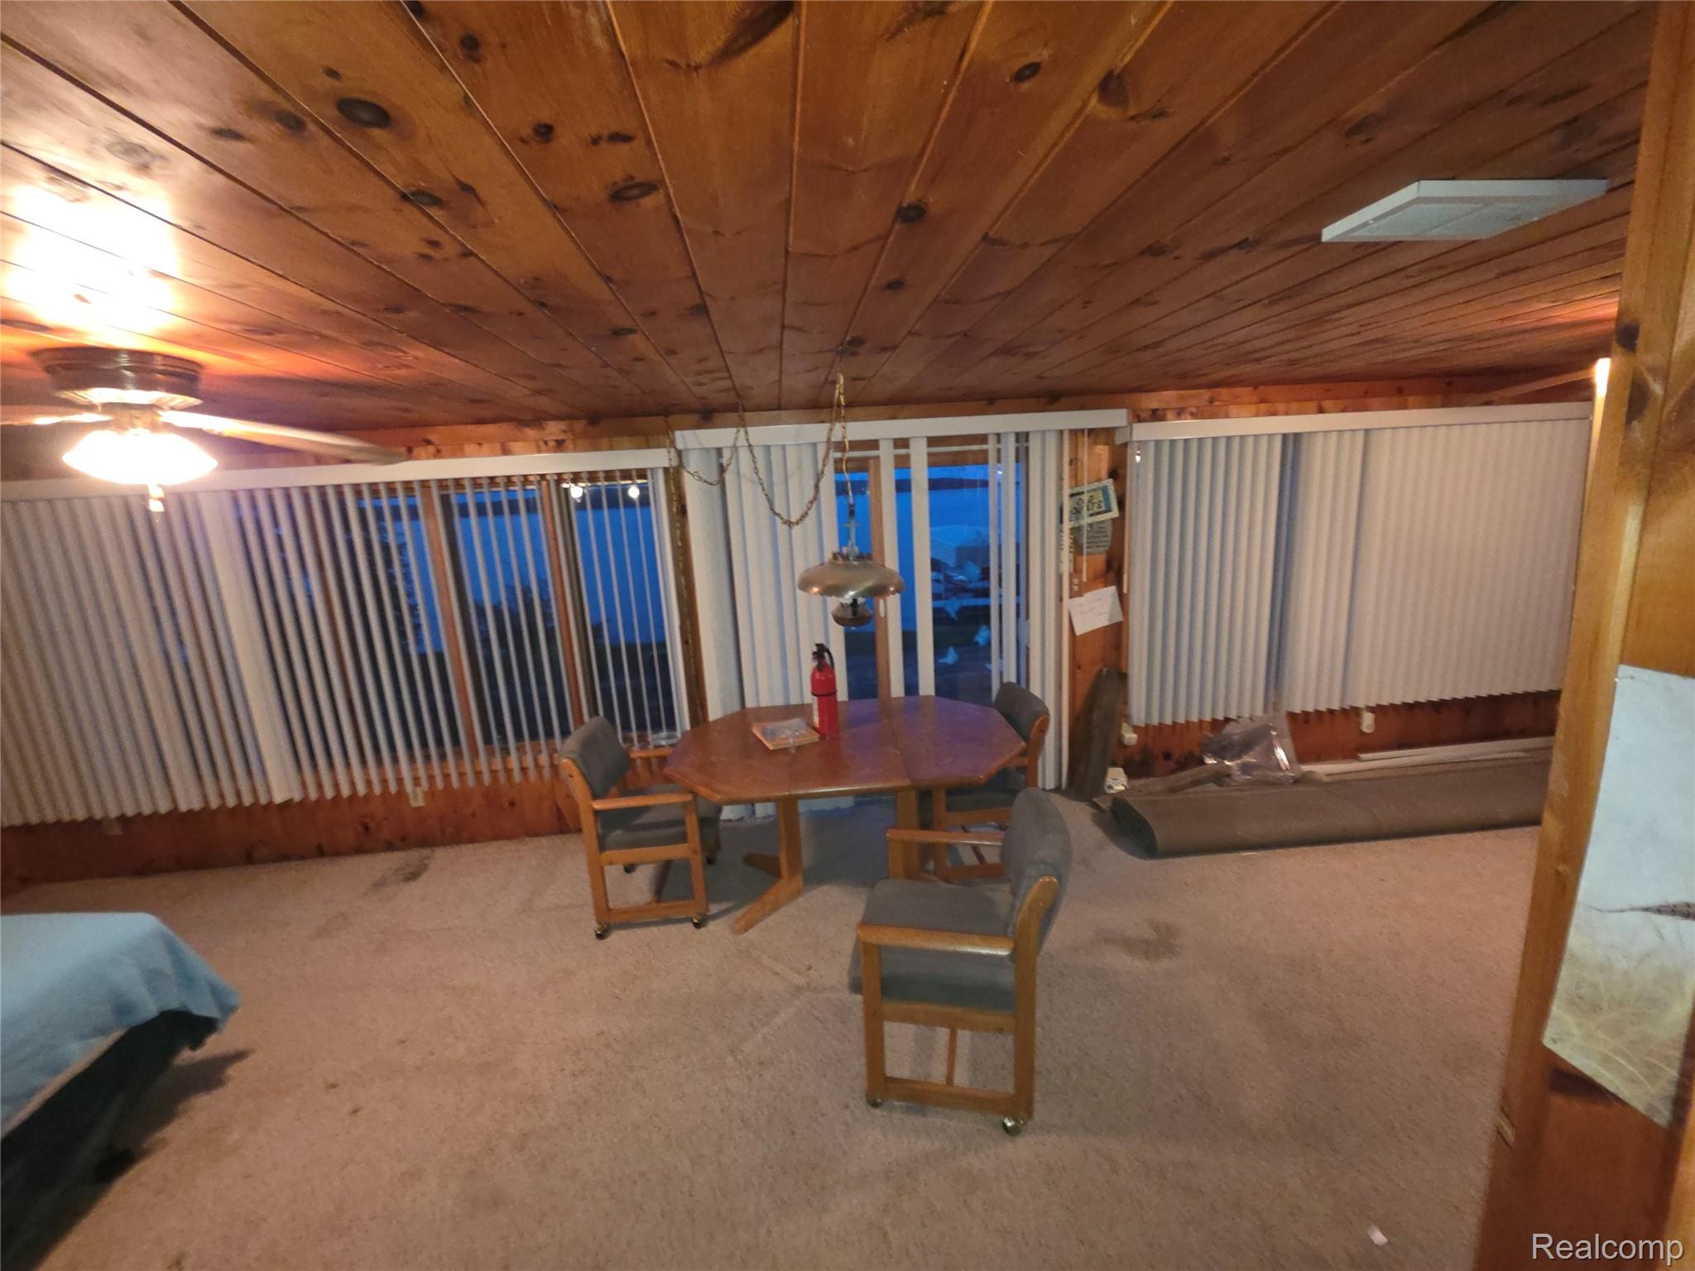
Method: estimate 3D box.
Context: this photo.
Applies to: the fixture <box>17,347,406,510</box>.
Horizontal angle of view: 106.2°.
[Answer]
[{"bbox_3d":[-2.103,-0.593,1.885,1.320,0.430,1.320,-4,11,-5],"label":"fixture"}]

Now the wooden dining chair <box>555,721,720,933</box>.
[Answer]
[{"bbox_3d":[-0.903,0.818,2.911,0.630,0.834,0.540,-4,11,-3],"label":"wooden dining chair"}]

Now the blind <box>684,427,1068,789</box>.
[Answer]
[{"bbox_3d":[0.227,-0.013,3.551,2.091,2.073,0.100,-4,11,-5],"label":"blind"}]

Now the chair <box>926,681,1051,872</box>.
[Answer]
[{"bbox_3d":[0.631,0.689,3.110,0.630,0.834,0.540,-4,11,-4],"label":"chair"}]

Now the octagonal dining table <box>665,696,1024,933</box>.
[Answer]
[{"bbox_3d":[0.009,0.812,2.924,1.510,0.737,1.067,-4,11,-1],"label":"octagonal dining table"}]

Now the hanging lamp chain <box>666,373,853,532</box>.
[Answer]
[{"bbox_3d":[-0.464,-0.751,2.862,0.200,0.593,1.373,-13,14,-40],"label":"hanging lamp chain"}]

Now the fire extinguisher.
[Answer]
[{"bbox_3d":[-0.109,0.244,2.846,0.130,0.415,0.115,-7,12,-19],"label":"fire extinguisher"}]

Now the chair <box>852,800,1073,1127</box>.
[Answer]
[{"bbox_3d":[0.350,0.927,1.969,0.630,0.834,0.540,-1,11,13],"label":"chair"}]

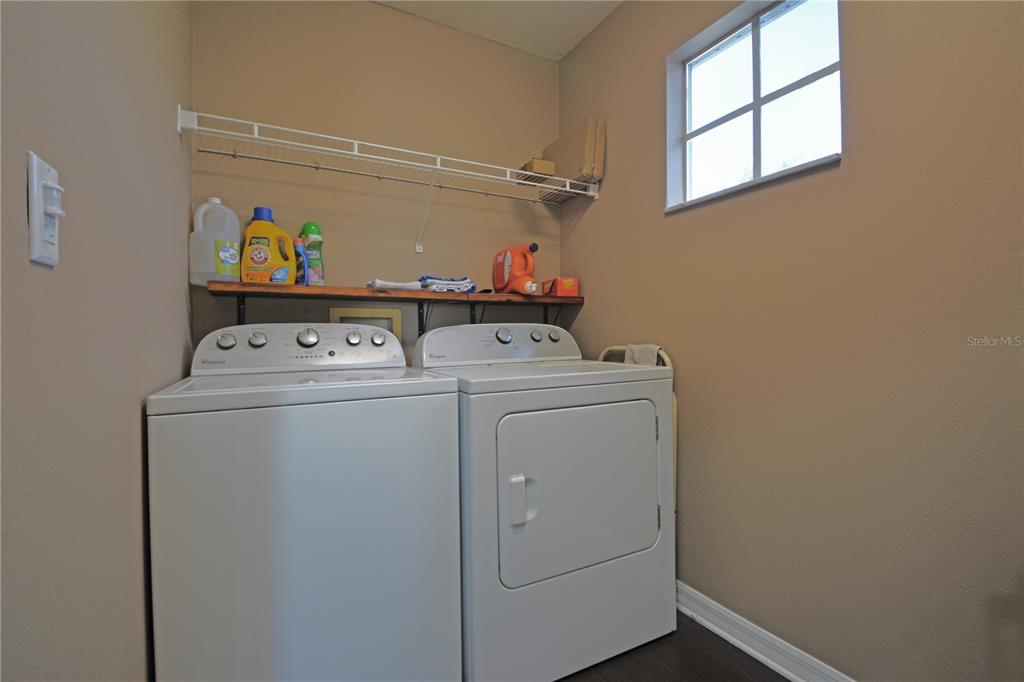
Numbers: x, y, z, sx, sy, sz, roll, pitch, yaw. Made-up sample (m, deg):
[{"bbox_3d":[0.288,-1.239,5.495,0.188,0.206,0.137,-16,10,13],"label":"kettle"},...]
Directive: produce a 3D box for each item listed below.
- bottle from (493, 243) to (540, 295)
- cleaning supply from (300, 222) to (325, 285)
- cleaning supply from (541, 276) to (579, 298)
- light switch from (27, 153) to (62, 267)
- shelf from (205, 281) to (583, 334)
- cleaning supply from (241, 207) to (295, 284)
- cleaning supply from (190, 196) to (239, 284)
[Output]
[{"bbox_3d":[0.017,-0.333,2.055,0.145,0.245,0.225,-1,0,-39],"label":"bottle"},{"bbox_3d":[-0.771,-0.326,1.638,0.088,0.247,0.070,-1,0,-32],"label":"cleaning supply"},{"bbox_3d":[0.245,-0.262,2.165,0.125,0.098,0.150,-1,0,-27],"label":"cleaning supply"},{"bbox_3d":[-0.556,-0.157,0.510,0.020,0.121,0.066,-1,0,-30],"label":"light switch"},{"bbox_3d":[-0.385,-0.114,1.865,1.530,0.185,0.215,-1,0,-27],"label":"shelf"},{"bbox_3d":[-0.892,-0.339,1.565,0.175,0.275,0.110,-1,0,-29],"label":"cleaning supply"},{"bbox_3d":[-1.061,-0.356,1.513,0.147,0.312,0.147,0,0,25],"label":"cleaning supply"}]

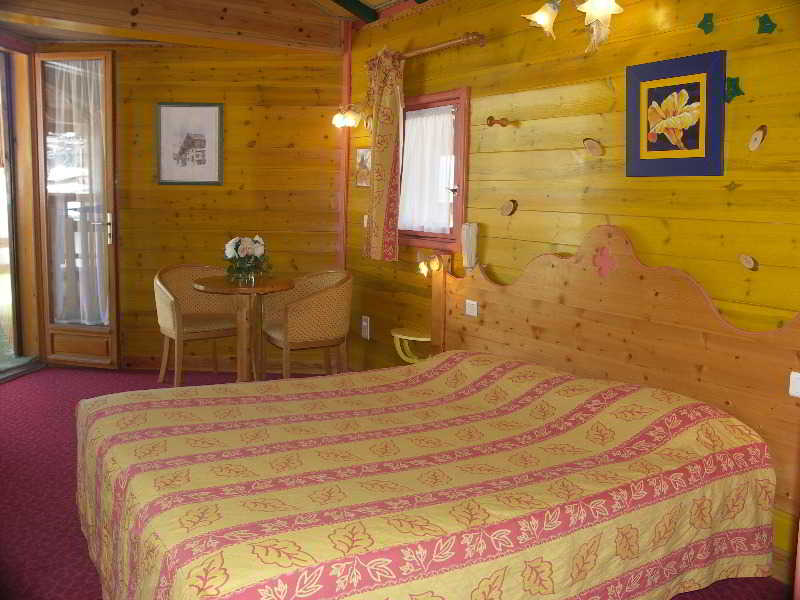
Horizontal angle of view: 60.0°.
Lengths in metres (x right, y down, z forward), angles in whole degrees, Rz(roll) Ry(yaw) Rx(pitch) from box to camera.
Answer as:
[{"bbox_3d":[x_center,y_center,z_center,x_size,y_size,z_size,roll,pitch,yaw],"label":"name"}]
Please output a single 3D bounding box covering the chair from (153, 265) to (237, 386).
[{"bbox_3d":[-1.310,0.199,4.567,0.550,0.765,0.540,-8,12,-39],"label":"chair"}]

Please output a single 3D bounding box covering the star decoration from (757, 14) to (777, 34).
[{"bbox_3d":[1.177,-0.889,2.236,0.015,0.062,0.066,-6,11,-33],"label":"star decoration"}]

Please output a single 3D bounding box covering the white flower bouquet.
[{"bbox_3d":[-0.936,-0.254,4.257,0.280,0.301,0.270,-2,10,-11],"label":"white flower bouquet"}]

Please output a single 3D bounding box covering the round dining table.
[{"bbox_3d":[-0.965,0.253,4.353,0.630,0.730,0.630,0,10,0],"label":"round dining table"}]

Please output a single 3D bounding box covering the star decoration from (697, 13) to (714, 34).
[{"bbox_3d":[1.057,-0.959,2.407,0.015,0.070,0.071,-6,11,-33],"label":"star decoration"}]

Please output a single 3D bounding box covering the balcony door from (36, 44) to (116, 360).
[{"bbox_3d":[-2.275,-0.603,4.908,0.620,2.195,0.055,3,10,15],"label":"balcony door"}]

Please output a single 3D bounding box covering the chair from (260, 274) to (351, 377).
[{"bbox_3d":[-0.560,0.232,4.370,0.540,0.765,0.550,-4,10,-24],"label":"chair"}]

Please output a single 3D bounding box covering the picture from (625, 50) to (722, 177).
[{"bbox_3d":[0.990,-0.667,2.545,0.025,0.425,0.415,-6,11,-33],"label":"picture"}]

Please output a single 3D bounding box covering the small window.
[{"bbox_3d":[0.160,-0.698,3.828,0.090,0.830,0.660,-6,11,-33],"label":"small window"}]

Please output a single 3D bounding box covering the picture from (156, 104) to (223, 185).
[{"bbox_3d":[-1.428,-1.054,4.709,0.460,0.545,0.025,1,10,6],"label":"picture"}]

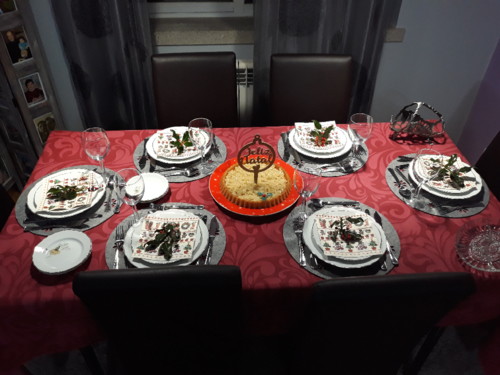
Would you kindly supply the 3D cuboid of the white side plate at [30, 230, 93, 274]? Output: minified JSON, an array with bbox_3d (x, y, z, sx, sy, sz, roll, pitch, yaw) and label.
[{"bbox_3d":[-0.562,0.197,1.179,0.172,0.021,0.172,-2,42,-4],"label":"white side plate"}]

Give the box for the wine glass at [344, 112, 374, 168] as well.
[{"bbox_3d":[0.415,-0.176,1.490,0.085,0.200,0.085,-2,42,-4],"label":"wine glass"}]

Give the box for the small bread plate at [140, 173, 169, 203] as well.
[{"bbox_3d":[-0.381,0.007,1.435,0.170,0.025,0.170,-1,40,-2],"label":"small bread plate"}]

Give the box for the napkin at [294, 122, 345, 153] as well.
[{"bbox_3d":[0.284,-0.217,1.602,0.167,0.022,0.167,-2,42,-4],"label":"napkin"}]

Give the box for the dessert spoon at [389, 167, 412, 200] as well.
[{"bbox_3d":[0.554,-0.024,1.458,0.038,0.020,0.175,-2,42,-4],"label":"dessert spoon"}]

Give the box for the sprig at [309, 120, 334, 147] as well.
[{"bbox_3d":[0.289,-0.216,1.574,0.100,0.045,0.125,-2,42,-4],"label":"sprig"}]

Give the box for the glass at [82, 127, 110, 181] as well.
[{"bbox_3d":[-0.559,-0.116,1.447,0.090,0.195,0.090,-1,40,-2],"label":"glass"}]

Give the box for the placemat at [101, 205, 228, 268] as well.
[{"bbox_3d":[-0.261,0.176,1.224,0.373,0.004,0.373,-2,42,-4],"label":"placemat"}]

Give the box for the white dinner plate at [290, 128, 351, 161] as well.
[{"bbox_3d":[0.304,-0.193,1.676,0.266,0.028,0.266,0,40,0],"label":"white dinner plate"}]

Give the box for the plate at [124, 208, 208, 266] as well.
[{"bbox_3d":[-0.255,0.169,1.212,0.257,0.026,0.257,-2,42,-4],"label":"plate"}]

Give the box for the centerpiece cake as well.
[{"bbox_3d":[0.024,-0.089,1.371,0.265,0.235,0.265,-1,40,-2],"label":"centerpiece cake"}]

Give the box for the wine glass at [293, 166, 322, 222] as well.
[{"bbox_3d":[0.187,0.024,1.293,0.090,0.195,0.090,-1,40,-2],"label":"wine glass"}]

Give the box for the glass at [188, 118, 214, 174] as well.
[{"bbox_3d":[-0.185,-0.155,1.500,0.090,0.195,0.090,-1,40,-2],"label":"glass"}]

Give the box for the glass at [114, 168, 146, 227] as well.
[{"bbox_3d":[-0.365,0.034,1.231,0.087,0.200,0.087,-2,42,-4],"label":"glass"}]

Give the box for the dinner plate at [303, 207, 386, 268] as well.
[{"bbox_3d":[0.304,0.162,1.256,0.266,0.028,0.266,0,40,0],"label":"dinner plate"}]

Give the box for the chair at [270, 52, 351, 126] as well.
[{"bbox_3d":[0.307,-0.115,1.994,0.420,0.939,0.550,-2,42,-4],"label":"chair"}]

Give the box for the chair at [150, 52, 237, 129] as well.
[{"bbox_3d":[-0.266,-0.128,2.029,0.430,0.970,0.520,-2,40,-3],"label":"chair"}]

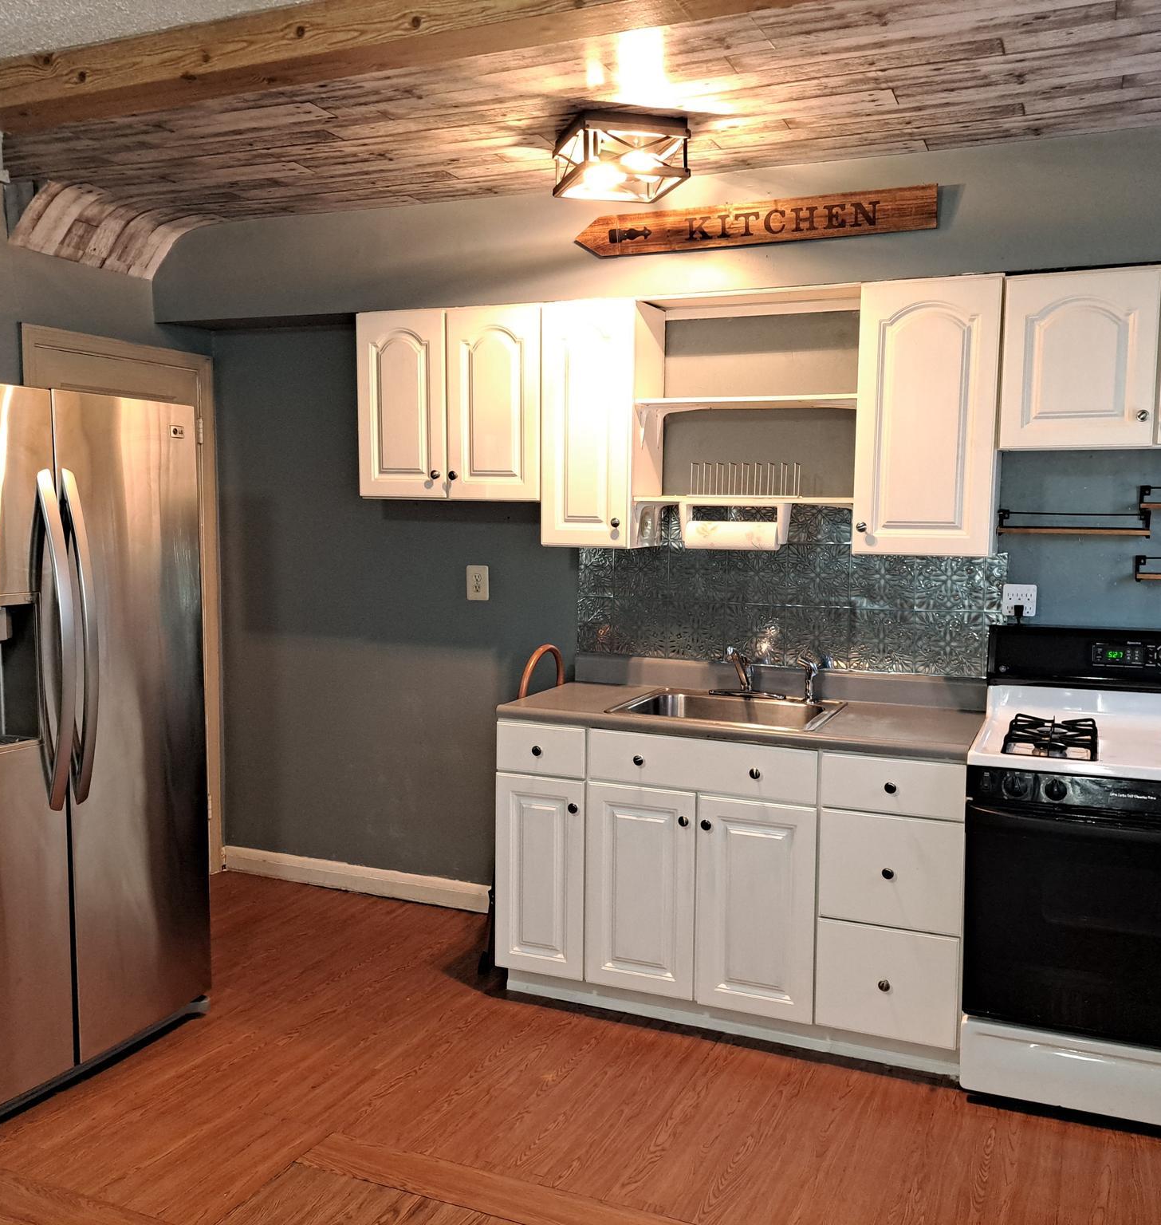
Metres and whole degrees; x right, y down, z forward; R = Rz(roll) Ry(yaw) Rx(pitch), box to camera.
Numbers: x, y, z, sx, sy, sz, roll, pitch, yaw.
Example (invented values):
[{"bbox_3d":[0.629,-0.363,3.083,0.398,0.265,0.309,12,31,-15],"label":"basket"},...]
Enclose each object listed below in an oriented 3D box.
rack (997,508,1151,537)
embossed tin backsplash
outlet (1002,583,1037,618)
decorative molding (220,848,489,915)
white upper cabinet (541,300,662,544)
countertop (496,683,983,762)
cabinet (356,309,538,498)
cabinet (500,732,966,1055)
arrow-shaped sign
[{"bbox_3d":[1.441,-0.263,3.315,0.406,0.078,0.130,3,6,22],"label":"rack"},{"bbox_3d":[0.643,-0.078,3.724,1.418,0.518,0.020,3,6,22],"label":"embossed tin backsplash"},{"bbox_3d":[1.315,-0.037,3.389,0.094,0.094,0.038,3,6,23],"label":"outlet"},{"bbox_3d":[-0.842,1.051,4.444,1.374,0.105,0.022,3,6,22],"label":"decorative molding"},{"bbox_3d":[0.081,-0.596,3.695,0.305,0.759,0.344,3,6,23],"label":"white upper cabinet"},{"bbox_3d":[0.500,0.318,3.485,1.392,0.040,0.635,3,6,22],"label":"countertop"},{"bbox_3d":[-0.376,-0.695,3.881,0.686,0.603,0.344,3,6,23],"label":"cabinet"},{"bbox_3d":[0.492,0.764,3.539,1.375,0.866,0.615,3,6,22],"label":"cabinet"},{"bbox_3d":[0.482,-1.130,3.300,1.078,0.120,0.020,3,6,23],"label":"arrow-shaped sign"}]

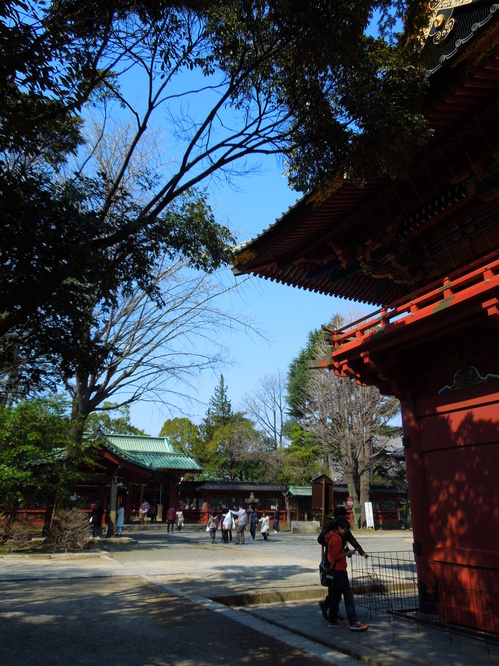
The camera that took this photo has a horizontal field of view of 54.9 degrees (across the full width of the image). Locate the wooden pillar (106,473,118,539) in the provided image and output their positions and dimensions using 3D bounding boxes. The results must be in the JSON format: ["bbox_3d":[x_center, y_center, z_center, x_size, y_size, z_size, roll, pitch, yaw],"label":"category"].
[{"bbox_3d":[-7.408,9.328,26.000,0.360,3.350,0.360,0,-20,0],"label":"wooden pillar"}]

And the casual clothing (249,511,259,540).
[{"bbox_3d":[0.207,9.969,24.900,0.420,1.480,0.450,-2,-20,5],"label":"casual clothing"}]

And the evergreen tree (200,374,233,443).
[{"bbox_3d":[-3.903,13.266,56.873,4.400,17.235,4.400,1,-20,0],"label":"evergreen tree"}]

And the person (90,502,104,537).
[{"bbox_3d":[-7.492,9.237,23.778,0.480,1.706,0.550,-9,-22,23],"label":"person"}]

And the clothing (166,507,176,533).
[{"bbox_3d":[-5.032,12.064,31.100,0.540,1.570,0.380,4,-20,-11],"label":"clothing"}]

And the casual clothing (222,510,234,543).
[{"bbox_3d":[-1.021,9.438,23.379,0.550,1.376,0.400,5,-20,-11],"label":"casual clothing"}]

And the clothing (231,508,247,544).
[{"bbox_3d":[-0.496,9.136,22.700,0.620,1.580,0.500,-13,-23,32],"label":"clothing"}]

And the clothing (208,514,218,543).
[{"bbox_3d":[-1.730,9.417,23.100,0.470,1.350,0.360,-1,-20,3],"label":"clothing"}]

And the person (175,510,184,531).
[{"bbox_3d":[-4.652,12.460,32.183,0.520,1.530,0.420,2,-20,-7],"label":"person"}]

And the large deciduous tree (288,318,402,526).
[{"bbox_3d":[7.364,6.491,36.500,8.200,15.600,7.200,0,-20,0],"label":"large deciduous tree"}]

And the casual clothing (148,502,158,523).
[{"bbox_3d":[-7.477,13.994,37.446,0.520,1.494,0.360,3,-20,-5],"label":"casual clothing"}]

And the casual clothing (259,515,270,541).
[{"bbox_3d":[0.761,9.877,24.397,0.520,1.200,0.450,5,-20,-11],"label":"casual clothing"}]

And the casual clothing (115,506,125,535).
[{"bbox_3d":[-7.046,10.196,26.060,0.420,1.488,0.450,-6,-21,16],"label":"casual clothing"}]

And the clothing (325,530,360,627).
[{"bbox_3d":[1.504,3.921,7.732,0.620,1.379,0.440,-2,-20,8],"label":"clothing"}]

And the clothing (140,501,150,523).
[{"bbox_3d":[-7.398,12.697,34.200,0.550,1.500,0.380,3,-20,-8],"label":"clothing"}]

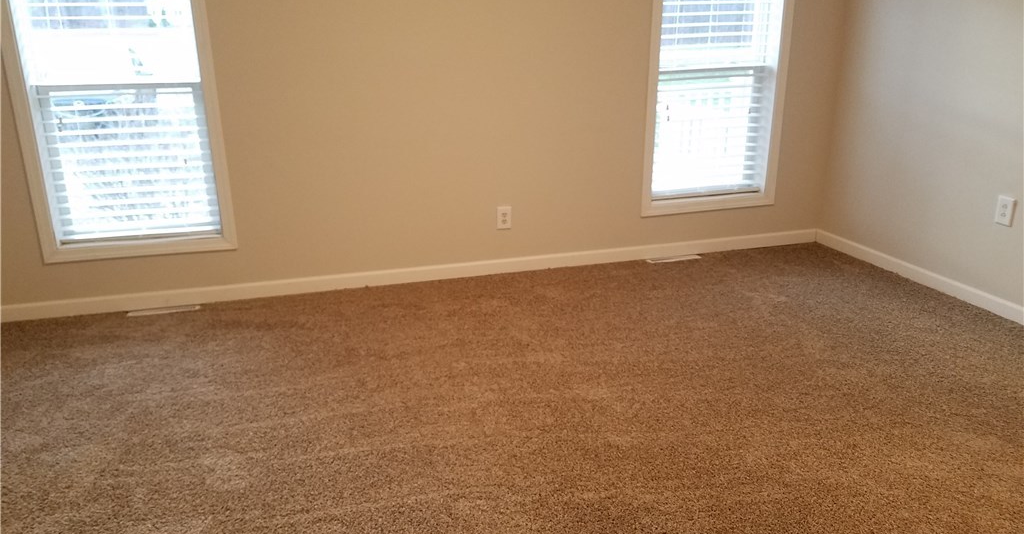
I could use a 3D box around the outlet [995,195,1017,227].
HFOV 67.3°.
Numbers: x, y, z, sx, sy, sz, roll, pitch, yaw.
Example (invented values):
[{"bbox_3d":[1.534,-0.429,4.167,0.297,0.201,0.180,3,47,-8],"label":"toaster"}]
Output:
[{"bbox_3d":[2.227,-0.251,3.480,0.012,0.124,0.081,-6,19,-15],"label":"outlet"}]

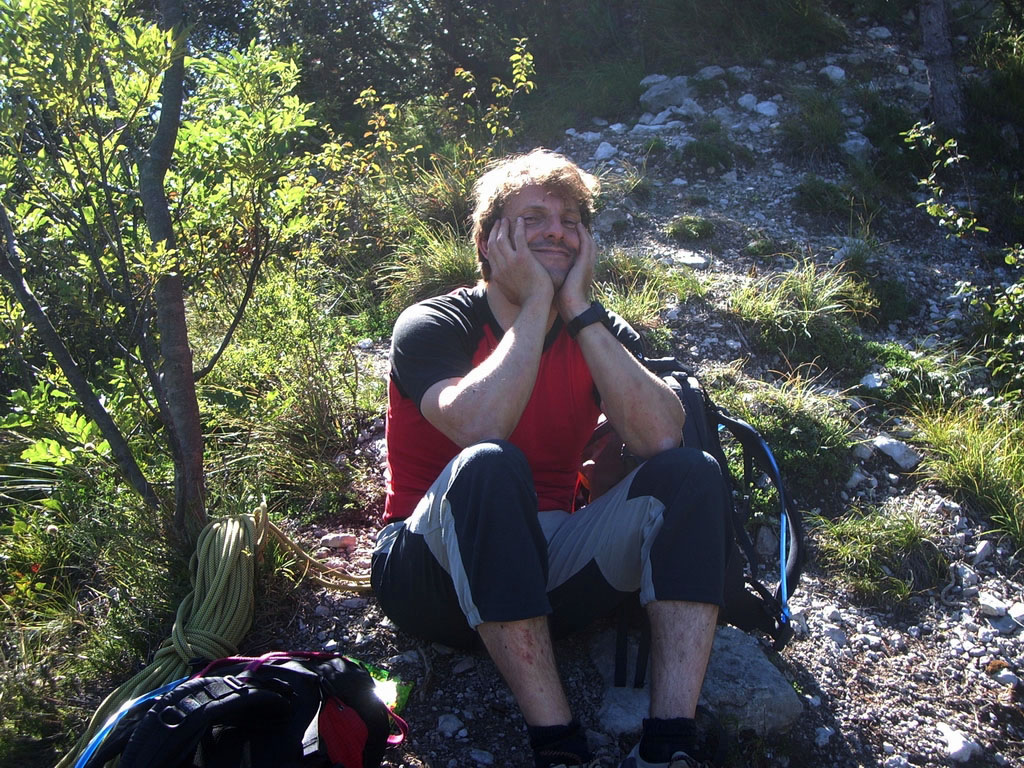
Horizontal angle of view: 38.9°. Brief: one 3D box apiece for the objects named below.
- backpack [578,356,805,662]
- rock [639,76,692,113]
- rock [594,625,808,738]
[{"bbox_3d":[0.298,0.203,2.420,0.310,0.455,0.270,-10,12,-10],"label":"backpack"},{"bbox_3d":[0.657,-1.238,6.200,0.210,0.140,0.170,0,12,0],"label":"rock"},{"bbox_3d":[0.290,0.474,2.300,0.325,0.140,0.240,0,12,0],"label":"rock"}]

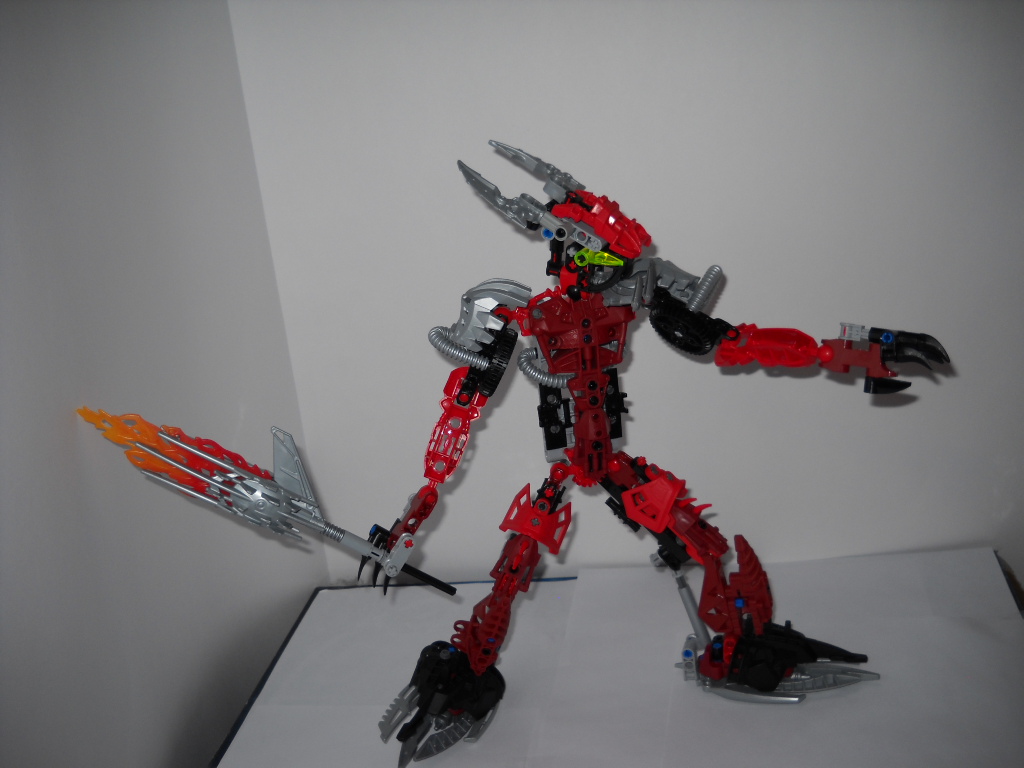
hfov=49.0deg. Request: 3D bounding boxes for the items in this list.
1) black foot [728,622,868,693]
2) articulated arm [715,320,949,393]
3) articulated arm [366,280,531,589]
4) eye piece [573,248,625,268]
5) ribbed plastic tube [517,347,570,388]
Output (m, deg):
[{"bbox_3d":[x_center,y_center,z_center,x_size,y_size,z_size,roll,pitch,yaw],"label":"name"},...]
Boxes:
[{"bbox_3d":[0.165,0.158,0.649,0.082,0.027,0.043,-4,19,8],"label":"black foot"},{"bbox_3d":[0.168,-0.014,0.588,0.120,0.036,0.032,4,22,24],"label":"articulated arm"},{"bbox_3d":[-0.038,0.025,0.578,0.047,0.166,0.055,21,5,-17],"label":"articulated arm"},{"bbox_3d":[0.044,-0.063,0.567,0.026,0.009,0.009,8,23,19],"label":"eye piece"},{"bbox_3d":[0.017,-0.009,0.580,0.029,0.020,0.027,-10,19,-9],"label":"ribbed plastic tube"}]

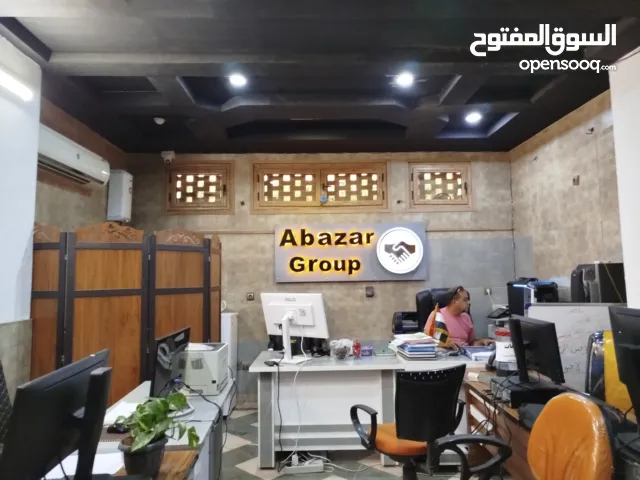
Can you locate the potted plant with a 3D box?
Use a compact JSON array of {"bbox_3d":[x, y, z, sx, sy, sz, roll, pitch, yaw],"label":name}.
[{"bbox_3d":[-0.591,0.707,1.614,0.260,0.270,0.250,-1,-5,-1],"label":"potted plant"}]

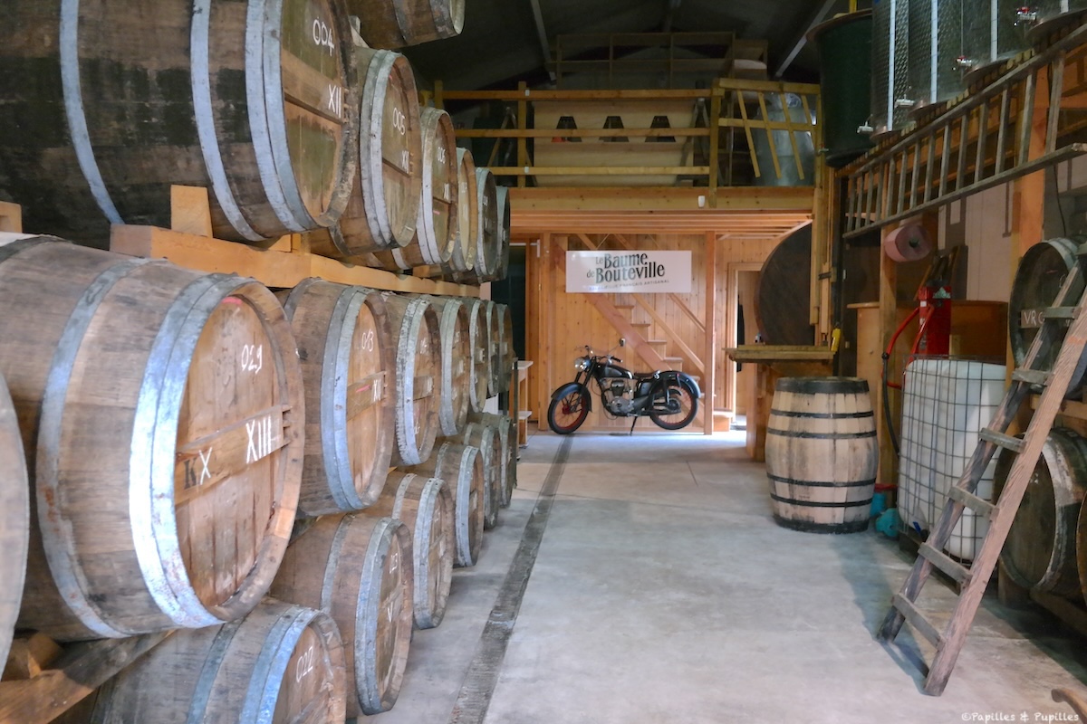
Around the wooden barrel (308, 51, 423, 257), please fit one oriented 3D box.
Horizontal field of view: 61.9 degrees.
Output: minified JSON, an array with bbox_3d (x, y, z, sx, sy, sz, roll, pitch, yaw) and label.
[{"bbox_3d":[-0.940,-0.702,3.010,0.960,0.770,0.770,0,2,4],"label":"wooden barrel"}]

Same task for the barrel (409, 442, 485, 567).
[{"bbox_3d":[-0.824,0.748,4.750,0.960,0.770,0.770,0,2,4],"label":"barrel"}]

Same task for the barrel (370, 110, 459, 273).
[{"bbox_3d":[-0.949,-0.766,3.970,1.056,0.800,0.800,1,3,3],"label":"barrel"}]

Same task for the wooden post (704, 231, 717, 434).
[{"bbox_3d":[2.085,-0.369,11.350,0.120,2.530,0.120,0,2,4],"label":"wooden post"}]

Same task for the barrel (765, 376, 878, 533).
[{"bbox_3d":[1.870,0.610,6.100,0.750,0.940,0.750,0,2,4],"label":"barrel"}]

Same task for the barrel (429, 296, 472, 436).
[{"bbox_3d":[-0.924,0.026,4.450,1.056,0.800,0.800,1,3,3],"label":"barrel"}]

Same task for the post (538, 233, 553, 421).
[{"bbox_3d":[0.024,-0.384,11.500,0.150,2.500,0.150,0,3,3],"label":"post"}]

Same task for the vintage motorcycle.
[{"bbox_3d":[1.000,0.300,11.200,1.930,1.170,0.700,0,3,-6],"label":"vintage motorcycle"}]

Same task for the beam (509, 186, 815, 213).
[{"bbox_3d":[0.948,-1.696,9.450,3.700,0.235,0.110,0,2,4],"label":"beam"}]

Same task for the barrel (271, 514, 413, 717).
[{"bbox_3d":[-0.983,0.831,3.039,0.994,0.753,0.753,1,3,3],"label":"barrel"}]

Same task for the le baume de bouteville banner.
[{"bbox_3d":[1.046,-1.100,11.050,1.530,0.510,0.030,0,3,3],"label":"le baume de bouteville banner"}]

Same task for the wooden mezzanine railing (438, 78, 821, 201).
[{"bbox_3d":[0.836,-2.167,8.940,3.758,1.202,0.150,0,3,2],"label":"wooden mezzanine railing"}]

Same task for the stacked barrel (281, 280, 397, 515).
[{"bbox_3d":[-1.032,0.102,2.737,1.056,0.800,0.800,1,3,3],"label":"stacked barrel"}]

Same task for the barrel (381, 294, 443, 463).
[{"bbox_3d":[-0.924,0.075,3.520,0.960,0.770,0.770,0,2,4],"label":"barrel"}]

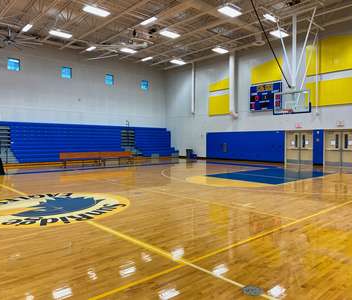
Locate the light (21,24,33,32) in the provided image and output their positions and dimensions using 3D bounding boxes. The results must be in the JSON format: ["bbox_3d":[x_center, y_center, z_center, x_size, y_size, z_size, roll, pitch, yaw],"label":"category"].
[{"bbox_3d":[-9.053,-7.418,18.264,0.320,0.120,1.270,-1,2,-43],"label":"light"}]

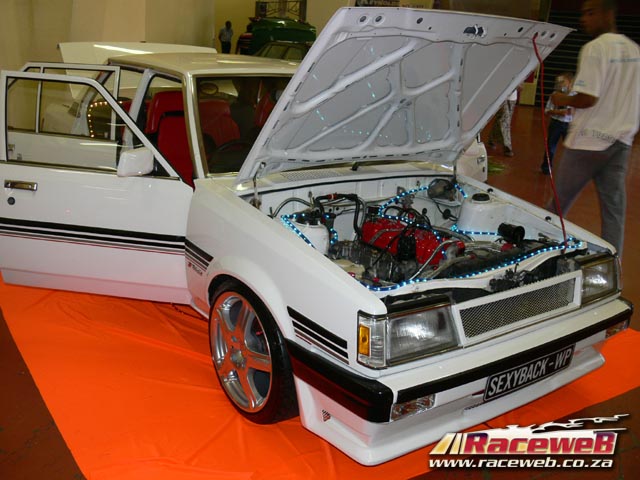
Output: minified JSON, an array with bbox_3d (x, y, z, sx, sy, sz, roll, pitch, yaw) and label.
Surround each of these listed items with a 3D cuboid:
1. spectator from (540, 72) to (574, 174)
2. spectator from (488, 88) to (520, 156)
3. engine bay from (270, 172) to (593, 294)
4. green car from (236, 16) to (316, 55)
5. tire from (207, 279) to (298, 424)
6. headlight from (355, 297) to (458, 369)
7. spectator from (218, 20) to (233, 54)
[{"bbox_3d":[3.201,-1.518,8.460,0.450,1.290,0.400,0,17,-13],"label":"spectator"},{"bbox_3d":[2.962,-2.199,9.953,0.500,1.700,0.550,-8,21,-35],"label":"spectator"},{"bbox_3d":[0.455,0.051,2.798,1.320,0.450,0.900,-9,21,-36],"label":"engine bay"},{"bbox_3d":[-1.072,-5.774,19.174,1.720,1.500,4.200,4,17,0],"label":"green car"},{"bbox_3d":[-0.212,0.413,2.532,0.200,0.590,0.590,-9,21,-36],"label":"tire"},{"bbox_3d":[0.296,0.299,2.106,0.380,0.170,0.120,-9,21,-36],"label":"headlight"},{"bbox_3d":[-2.963,-5.870,20.051,0.500,1.740,0.320,1,17,-11],"label":"spectator"}]

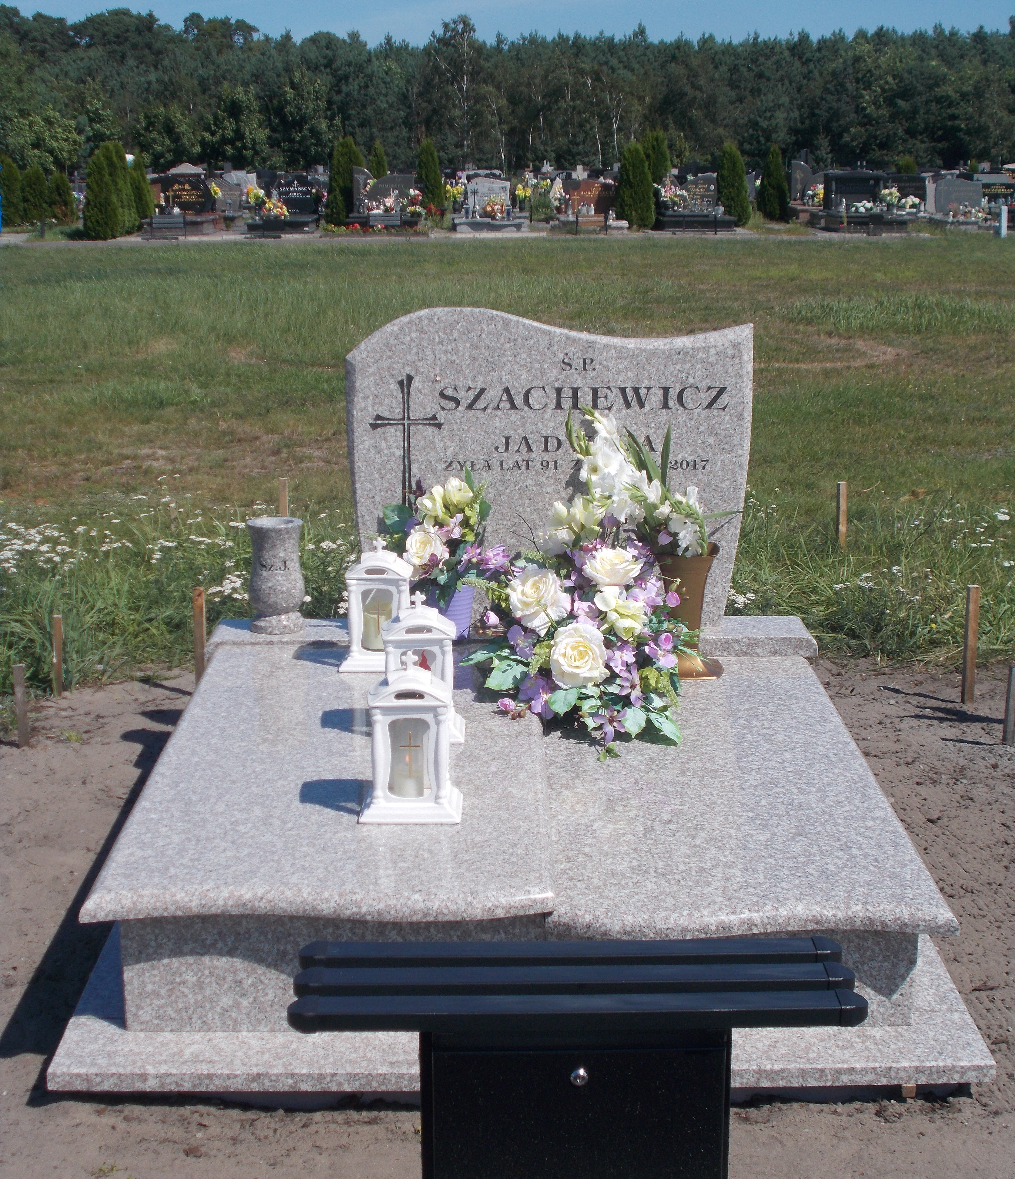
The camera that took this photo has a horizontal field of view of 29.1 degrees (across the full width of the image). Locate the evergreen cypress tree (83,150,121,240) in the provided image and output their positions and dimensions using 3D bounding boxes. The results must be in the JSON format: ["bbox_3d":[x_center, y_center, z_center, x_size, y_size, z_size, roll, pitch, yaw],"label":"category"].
[{"bbox_3d":[-7.260,-7.070,35.000,0.680,1.580,0.680,0,13,0],"label":"evergreen cypress tree"}]

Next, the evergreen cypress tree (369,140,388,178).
[{"bbox_3d":[-2.816,-8.953,42.500,0.460,1.665,0.460,0,14,0],"label":"evergreen cypress tree"}]

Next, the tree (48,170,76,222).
[{"bbox_3d":[-8.663,-7.635,38.000,0.540,1.040,0.540,0,13,0],"label":"tree"}]

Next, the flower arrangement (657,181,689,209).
[{"bbox_3d":[3.149,-7.515,37.200,0.620,0.500,0.450,0,13,0],"label":"flower arrangement"}]

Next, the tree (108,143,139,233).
[{"bbox_3d":[-7.176,-7.492,36.500,0.630,1.650,0.630,0,13,0],"label":"tree"}]

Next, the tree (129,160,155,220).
[{"bbox_3d":[-7.486,-8.221,40.000,0.541,1.336,0.541,0,14,0],"label":"tree"}]

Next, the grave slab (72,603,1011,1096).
[{"bbox_3d":[0.017,0.447,3.978,1.550,0.369,1.782,0,13,0],"label":"grave slab"}]

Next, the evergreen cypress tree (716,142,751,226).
[{"bbox_3d":[4.340,-7.778,37.500,0.670,1.580,0.670,0,13,0],"label":"evergreen cypress tree"}]

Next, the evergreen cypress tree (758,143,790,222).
[{"bbox_3d":[5.169,-7.923,38.000,0.600,1.530,0.600,0,13,0],"label":"evergreen cypress tree"}]

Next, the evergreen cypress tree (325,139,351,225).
[{"bbox_3d":[-3.316,-8.205,39.300,0.616,1.728,0.616,0,14,0],"label":"evergreen cypress tree"}]

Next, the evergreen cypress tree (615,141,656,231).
[{"bbox_3d":[2.496,-7.923,38.300,0.787,1.664,0.787,0,14,0],"label":"evergreen cypress tree"}]

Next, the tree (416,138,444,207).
[{"bbox_3d":[-1.520,-8.132,38.500,0.560,1.570,0.560,0,13,0],"label":"tree"}]

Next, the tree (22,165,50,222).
[{"bbox_3d":[-9.890,-8.294,41.000,0.600,1.180,0.600,0,13,0],"label":"tree"}]

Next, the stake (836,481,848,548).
[{"bbox_3d":[1.264,-0.282,7.397,0.037,0.254,0.037,0,13,0],"label":"stake"}]

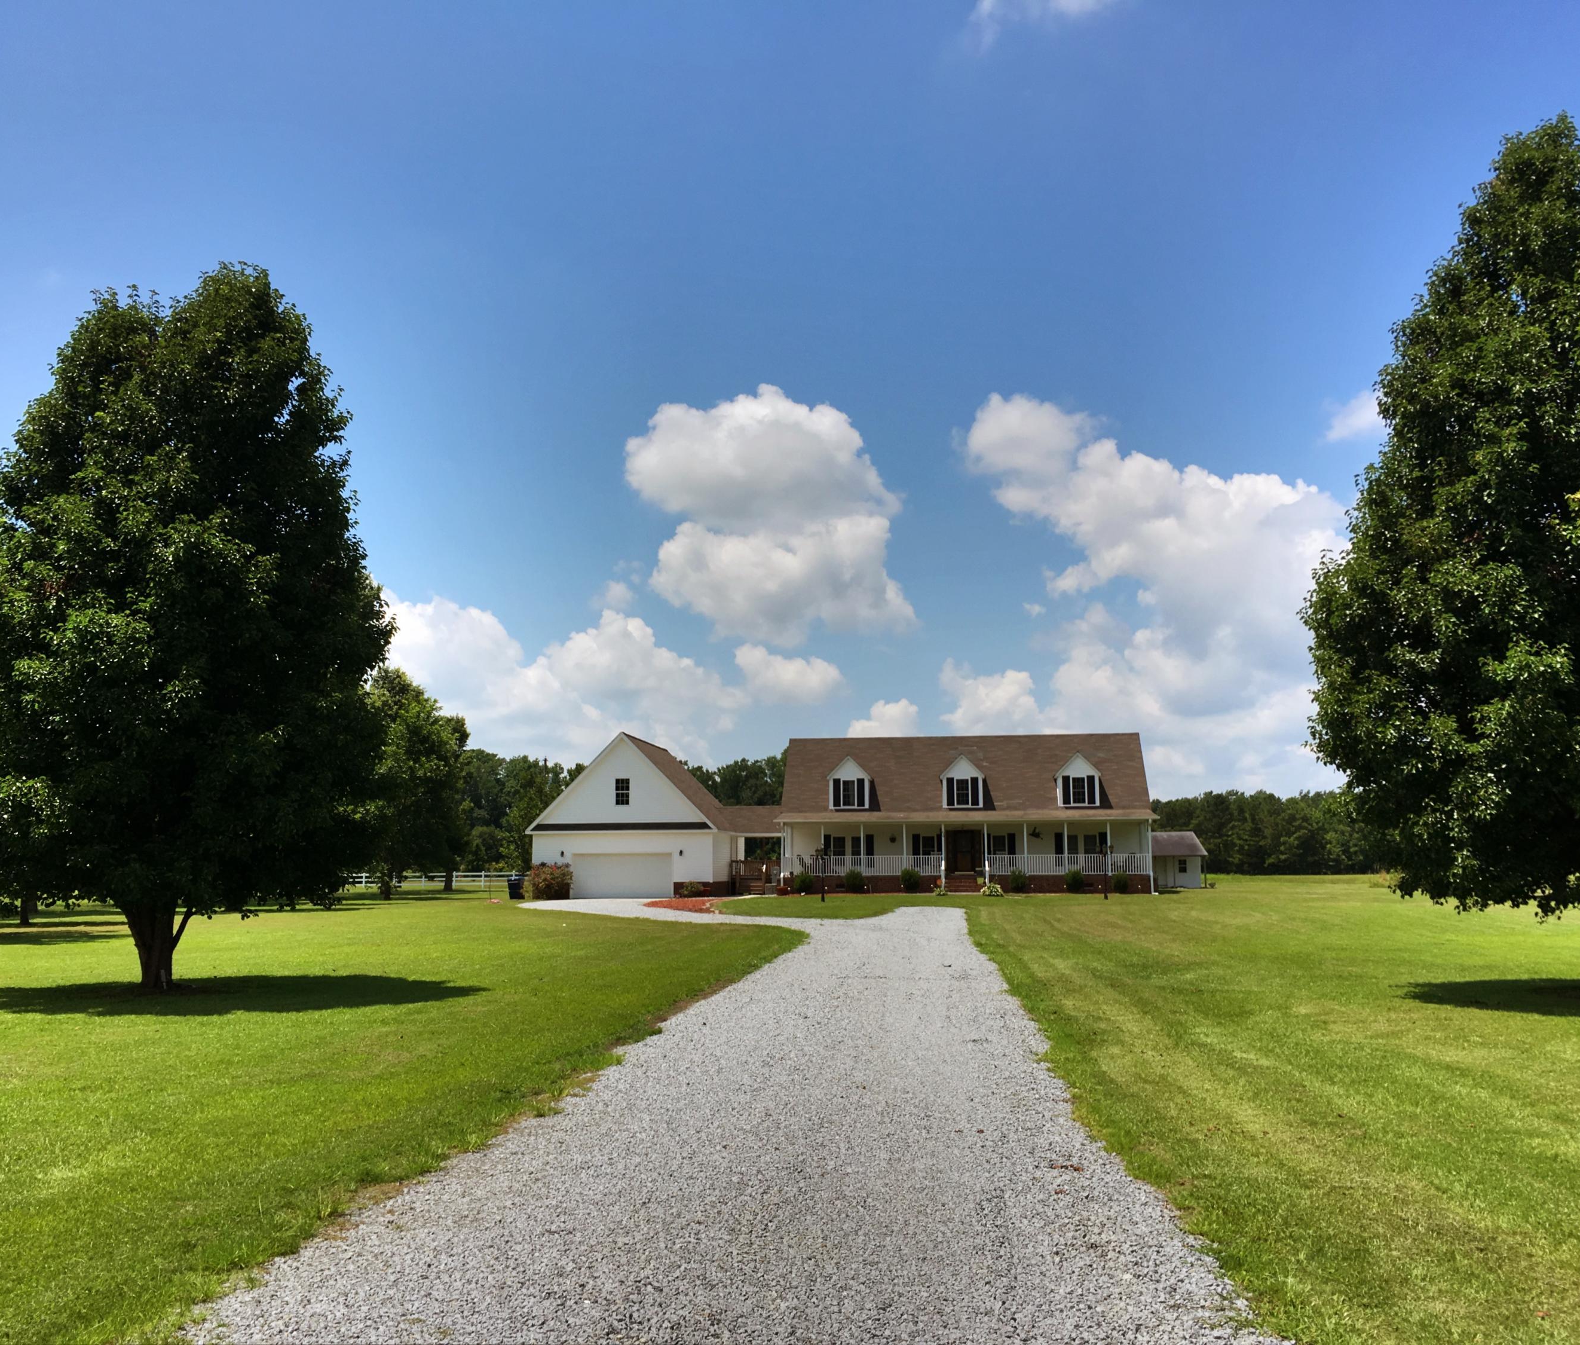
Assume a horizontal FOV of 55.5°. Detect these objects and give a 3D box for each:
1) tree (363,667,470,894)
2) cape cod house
[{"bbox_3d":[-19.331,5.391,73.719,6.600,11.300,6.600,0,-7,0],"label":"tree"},{"bbox_3d":[2.959,7.294,77.092,30.370,8.100,11.900,-1,-7,6],"label":"cape cod house"}]

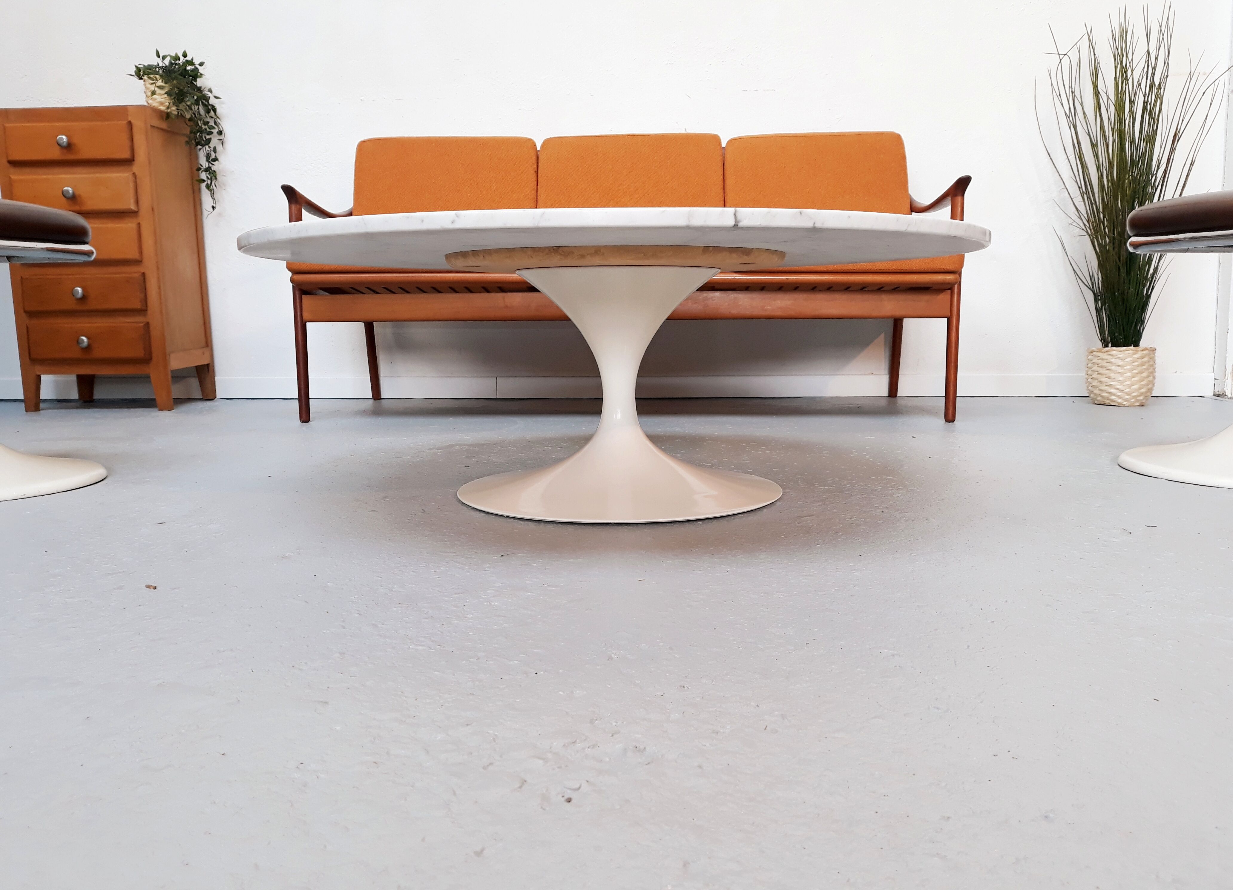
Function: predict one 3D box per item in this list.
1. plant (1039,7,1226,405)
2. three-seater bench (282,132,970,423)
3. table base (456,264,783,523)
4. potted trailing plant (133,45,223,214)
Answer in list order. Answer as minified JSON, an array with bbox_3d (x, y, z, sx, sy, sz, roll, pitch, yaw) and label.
[{"bbox_3d":[1.512,-0.687,2.809,0.557,1.137,0.507,0,8,3],"label":"plant"},{"bbox_3d":[0.029,-0.502,2.768,1.726,0.802,0.737,0,8,3],"label":"three-seater bench"},{"bbox_3d":[0.004,-0.104,1.565,0.531,0.354,0.531,0,8,3],"label":"table base"},{"bbox_3d":[-1.355,-0.977,2.988,0.272,0.480,0.251,0,8,3],"label":"potted trailing plant"}]

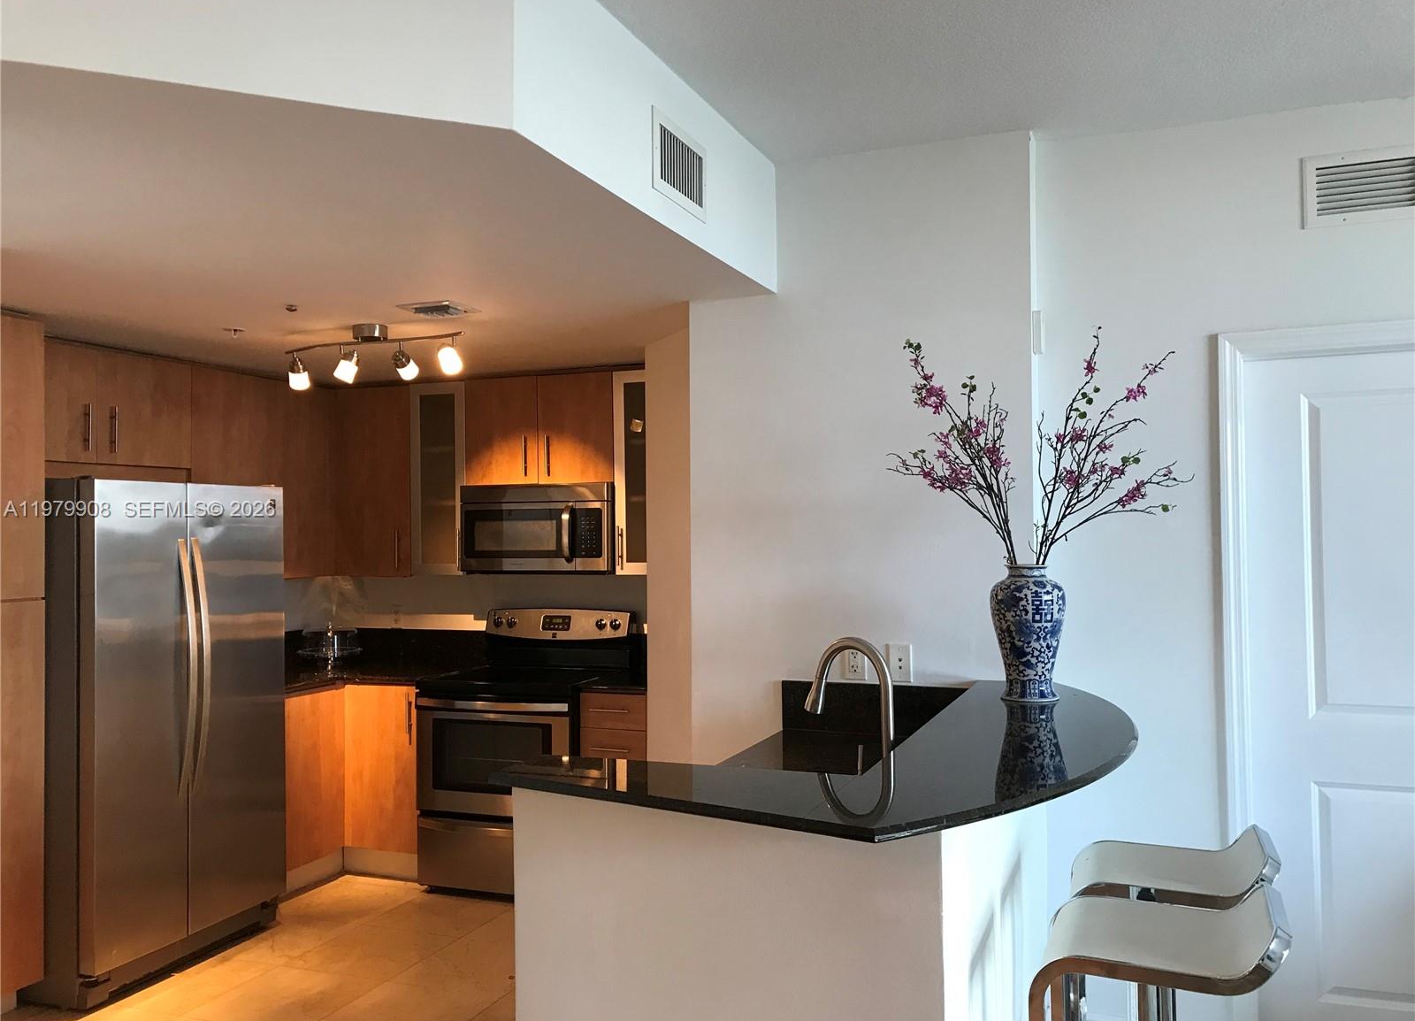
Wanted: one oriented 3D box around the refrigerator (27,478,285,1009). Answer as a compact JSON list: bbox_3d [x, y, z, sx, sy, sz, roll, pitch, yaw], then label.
[{"bbox_3d":[-2.179,0.786,4.276,0.820,1.760,0.925,-1,-1,19],"label":"refrigerator"}]

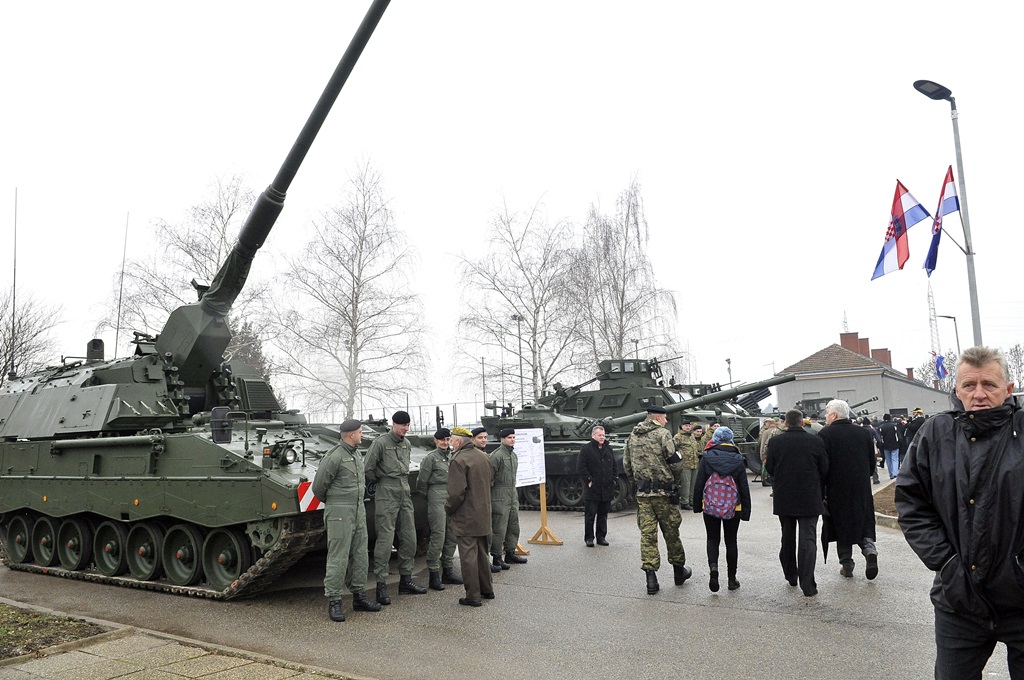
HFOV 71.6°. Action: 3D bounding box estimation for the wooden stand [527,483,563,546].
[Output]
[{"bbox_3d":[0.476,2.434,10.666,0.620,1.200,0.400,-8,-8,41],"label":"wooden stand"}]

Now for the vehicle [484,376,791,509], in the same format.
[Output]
[{"bbox_3d":[2.066,2.370,16.151,8.850,2.600,3.450,-8,-9,35],"label":"vehicle"}]

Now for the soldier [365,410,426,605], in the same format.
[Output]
[{"bbox_3d":[-1.235,1.724,7.389,0.440,1.900,0.560,-9,-10,43],"label":"soldier"}]

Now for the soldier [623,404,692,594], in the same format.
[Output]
[{"bbox_3d":[1.489,1.678,7.320,0.570,1.794,0.440,-6,-7,27],"label":"soldier"}]

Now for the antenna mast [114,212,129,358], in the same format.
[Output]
[{"bbox_3d":[-7.283,-0.943,13.265,0.050,2.960,0.050,-3,-8,31],"label":"antenna mast"}]

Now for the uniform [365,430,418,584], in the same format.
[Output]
[{"bbox_3d":[-1.268,1.739,7.413,0.370,1.562,0.530,-7,-8,34],"label":"uniform"}]

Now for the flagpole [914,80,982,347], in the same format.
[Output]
[{"bbox_3d":[6.741,-0.600,10.670,0.800,6.790,0.300,2,-8,-28],"label":"flagpole"}]

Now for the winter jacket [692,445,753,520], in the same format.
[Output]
[{"bbox_3d":[2.177,1.470,7.380,0.580,0.780,0.360,-4,-8,16],"label":"winter jacket"}]

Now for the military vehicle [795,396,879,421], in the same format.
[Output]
[{"bbox_3d":[15.122,4.090,33.486,6.000,2.700,2.600,-8,-9,35],"label":"military vehicle"}]

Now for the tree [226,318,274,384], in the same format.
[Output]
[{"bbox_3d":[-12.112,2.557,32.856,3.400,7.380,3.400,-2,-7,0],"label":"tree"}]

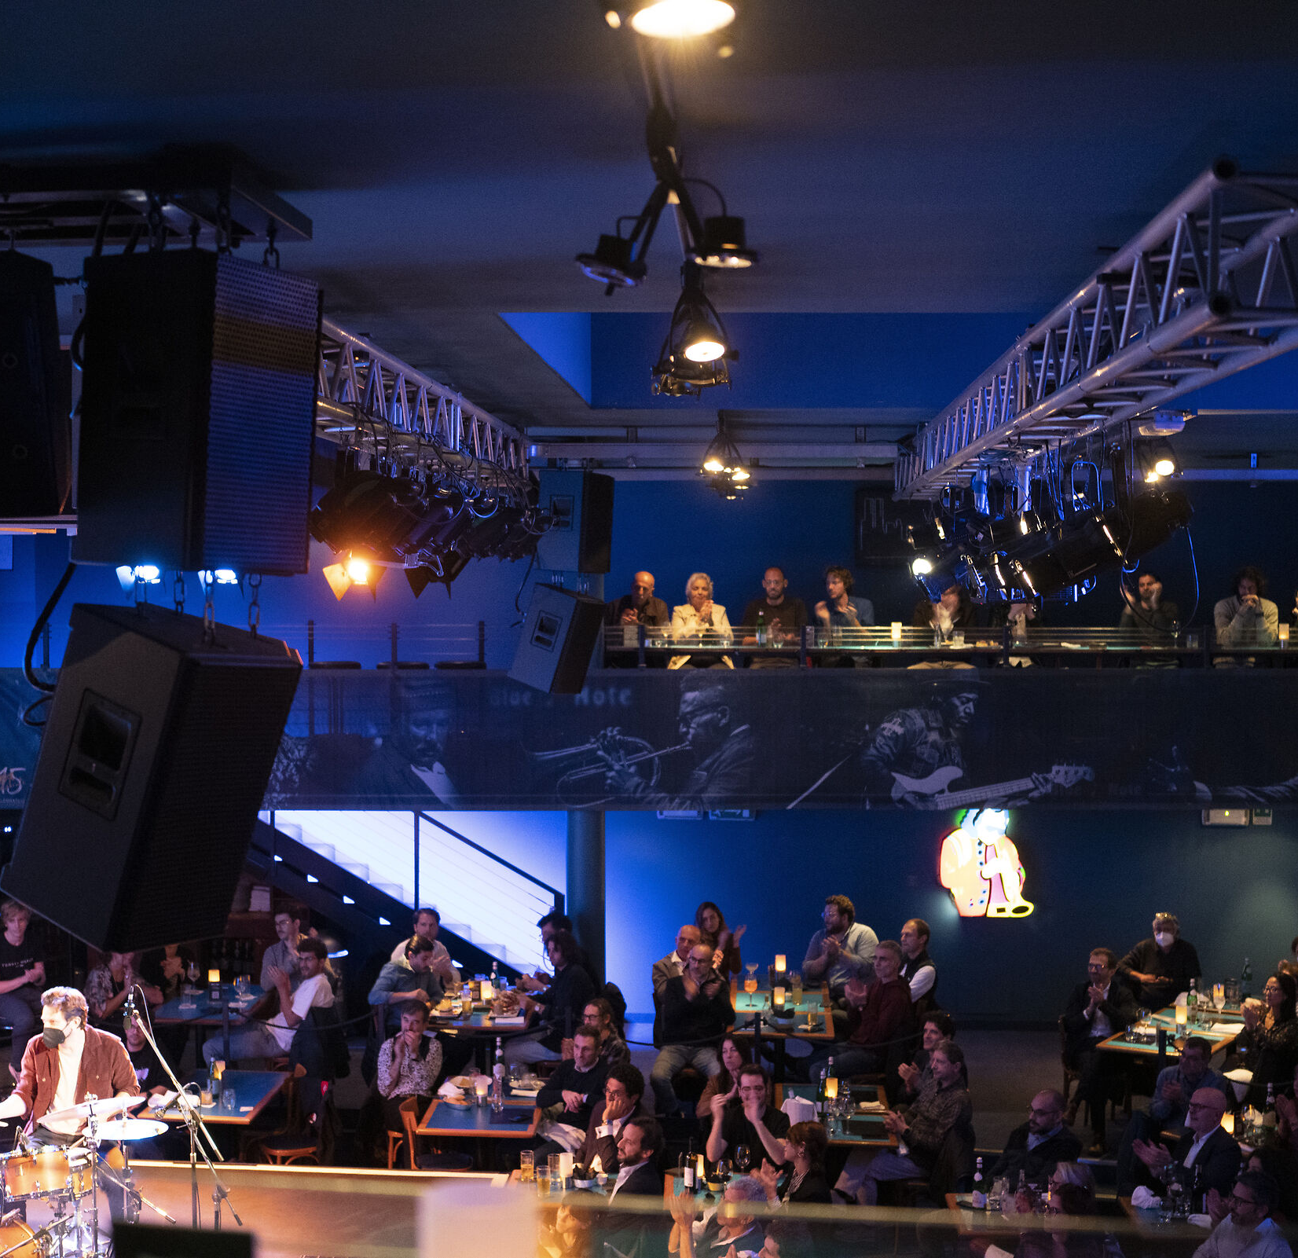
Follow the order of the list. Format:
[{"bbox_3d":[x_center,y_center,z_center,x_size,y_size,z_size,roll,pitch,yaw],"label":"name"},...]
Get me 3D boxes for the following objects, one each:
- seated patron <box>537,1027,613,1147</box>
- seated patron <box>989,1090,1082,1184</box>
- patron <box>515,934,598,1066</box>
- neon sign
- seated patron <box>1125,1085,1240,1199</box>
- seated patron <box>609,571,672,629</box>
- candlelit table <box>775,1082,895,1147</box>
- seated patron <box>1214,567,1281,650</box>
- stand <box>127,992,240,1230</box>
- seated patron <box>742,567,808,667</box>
[{"bbox_3d":[-0.455,3.084,12.829,0.750,1.270,0.540,-1,2,-41],"label":"seated patron"},{"bbox_3d":[2.162,3.268,11.900,0.820,1.280,0.550,-1,2,-37],"label":"seated patron"},{"bbox_3d":[-0.674,2.814,14.873,0.760,1.270,0.520,0,1,-12],"label":"patron"},{"bbox_3d":[2.817,1.870,17.501,0.800,1.080,0.100,0,1,3],"label":"neon sign"},{"bbox_3d":[3.037,3.241,11.950,0.820,1.280,0.560,-2,2,-38],"label":"seated patron"},{"bbox_3d":[-0.091,0.223,15.414,0.540,1.280,0.780,0,2,9],"label":"seated patron"},{"bbox_3d":[1.179,3.452,13.373,0.730,0.750,1.420,0,2,3],"label":"candlelit table"},{"bbox_3d":[4.221,0.190,14.809,0.540,1.260,0.720,0,1,7],"label":"seated patron"},{"bbox_3d":[-1.857,2.155,8.519,0.650,1.400,0.600,0,2,0],"label":"stand"},{"bbox_3d":[0.884,0.224,14.800,0.520,1.310,0.750,0,2,2],"label":"seated patron"}]

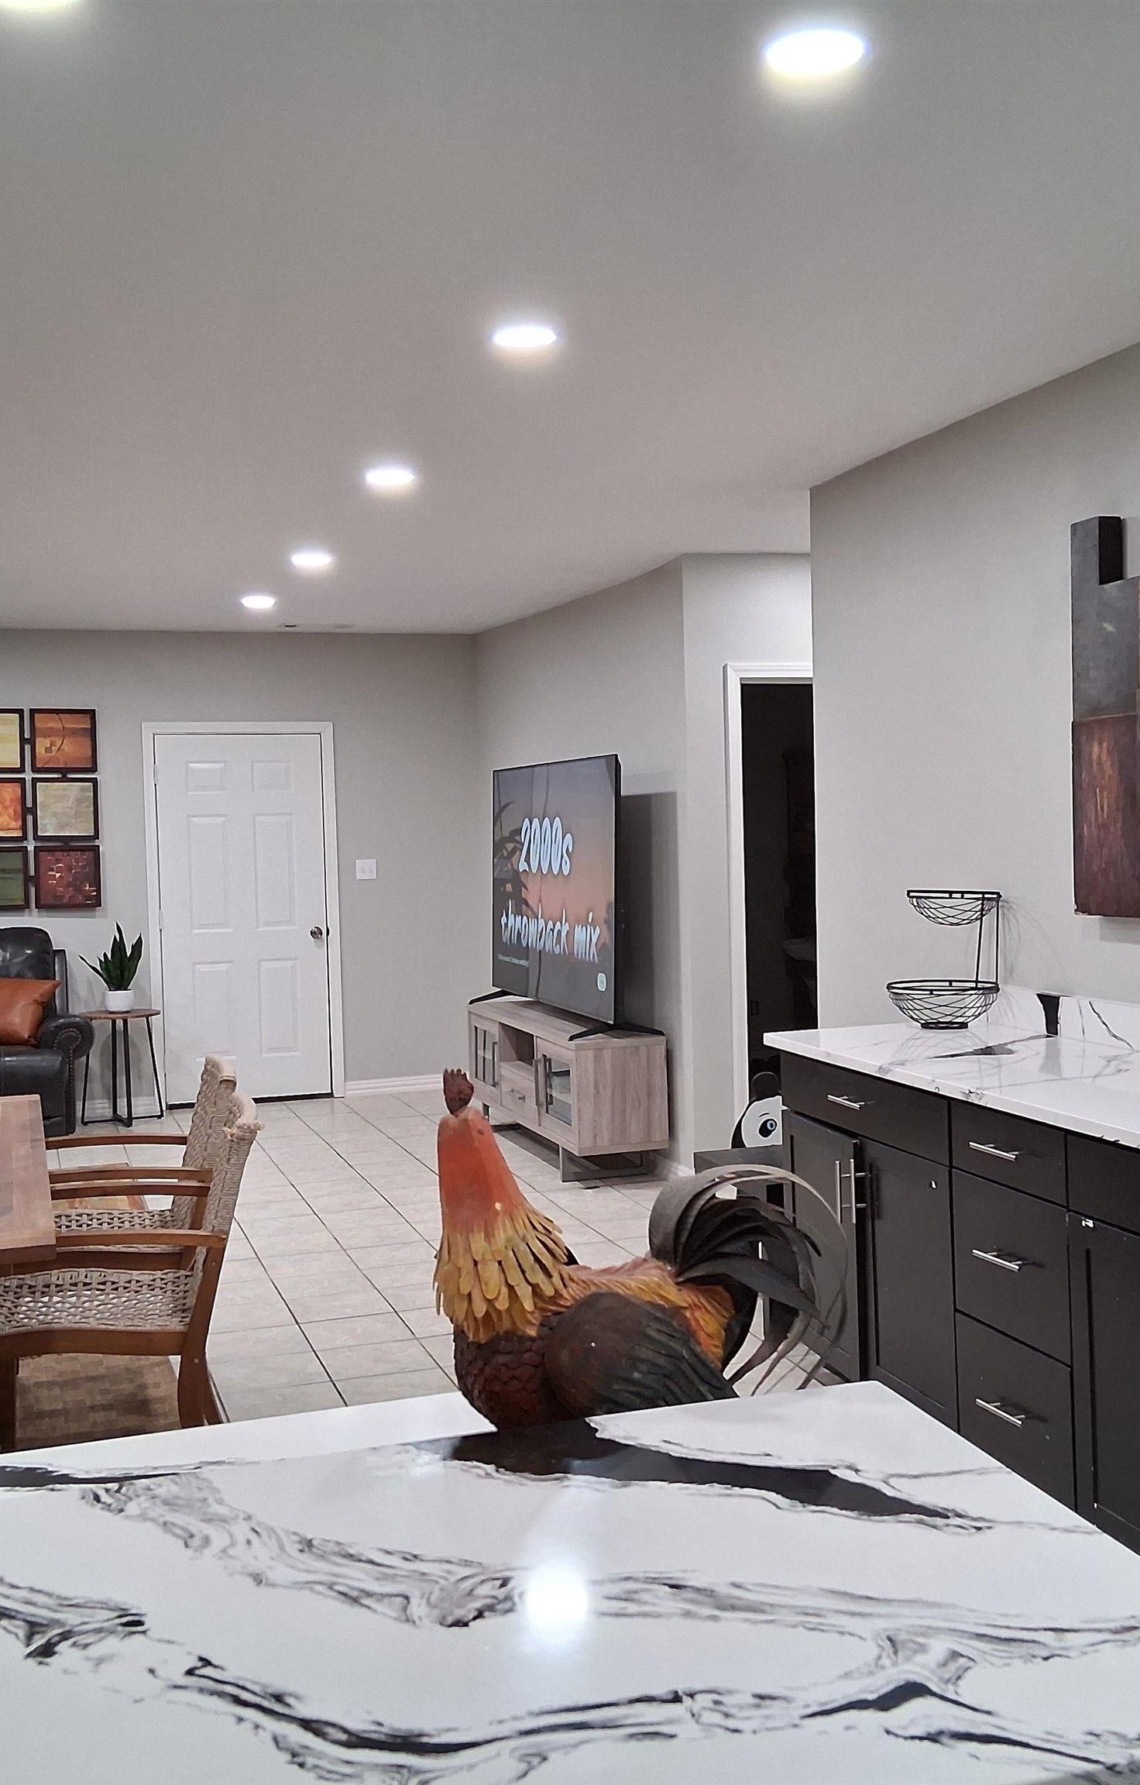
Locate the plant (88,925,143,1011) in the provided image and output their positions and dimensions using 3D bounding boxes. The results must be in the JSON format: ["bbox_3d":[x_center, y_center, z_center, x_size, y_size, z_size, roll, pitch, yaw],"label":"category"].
[{"bbox_3d":[-2.380,0.393,9.365,0.320,0.473,0.300,-2,2,-18],"label":"plant"}]

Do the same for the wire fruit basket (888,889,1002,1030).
[{"bbox_3d":[1.029,0.181,4.944,0.310,0.385,0.310,0,3,31],"label":"wire fruit basket"}]

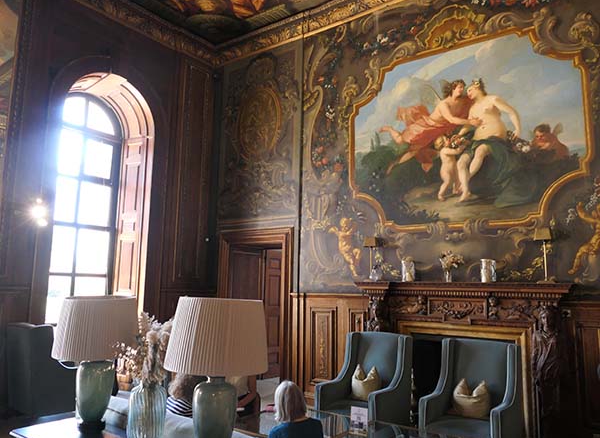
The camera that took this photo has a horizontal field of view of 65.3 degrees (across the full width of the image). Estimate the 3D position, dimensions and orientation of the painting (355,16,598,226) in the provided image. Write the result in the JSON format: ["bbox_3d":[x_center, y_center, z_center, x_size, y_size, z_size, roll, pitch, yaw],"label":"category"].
[{"bbox_3d":[1.830,-1.006,5.656,2.850,2.264,0.080,-5,-10,36],"label":"painting"}]

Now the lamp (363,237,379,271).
[{"bbox_3d":[0.885,0.501,5.840,0.170,0.540,0.170,1,-8,0],"label":"lamp"}]

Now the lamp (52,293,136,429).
[{"bbox_3d":[-1.171,0.823,2.703,0.460,0.740,0.460,-5,-10,36],"label":"lamp"}]

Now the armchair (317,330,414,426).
[{"bbox_3d":[0.644,1.751,4.633,0.620,1.115,0.851,-5,-10,36],"label":"armchair"}]

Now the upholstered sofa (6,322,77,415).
[{"bbox_3d":[-2.932,1.829,5.629,0.640,1.120,0.850,-5,-10,36],"label":"upholstered sofa"}]

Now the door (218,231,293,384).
[{"bbox_3d":[-0.721,1.409,7.230,1.518,2.485,0.200,-5,-10,36],"label":"door"}]

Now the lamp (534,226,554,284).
[{"bbox_3d":[2.456,0.381,4.703,0.180,0.540,0.170,-5,-10,36],"label":"lamp"}]

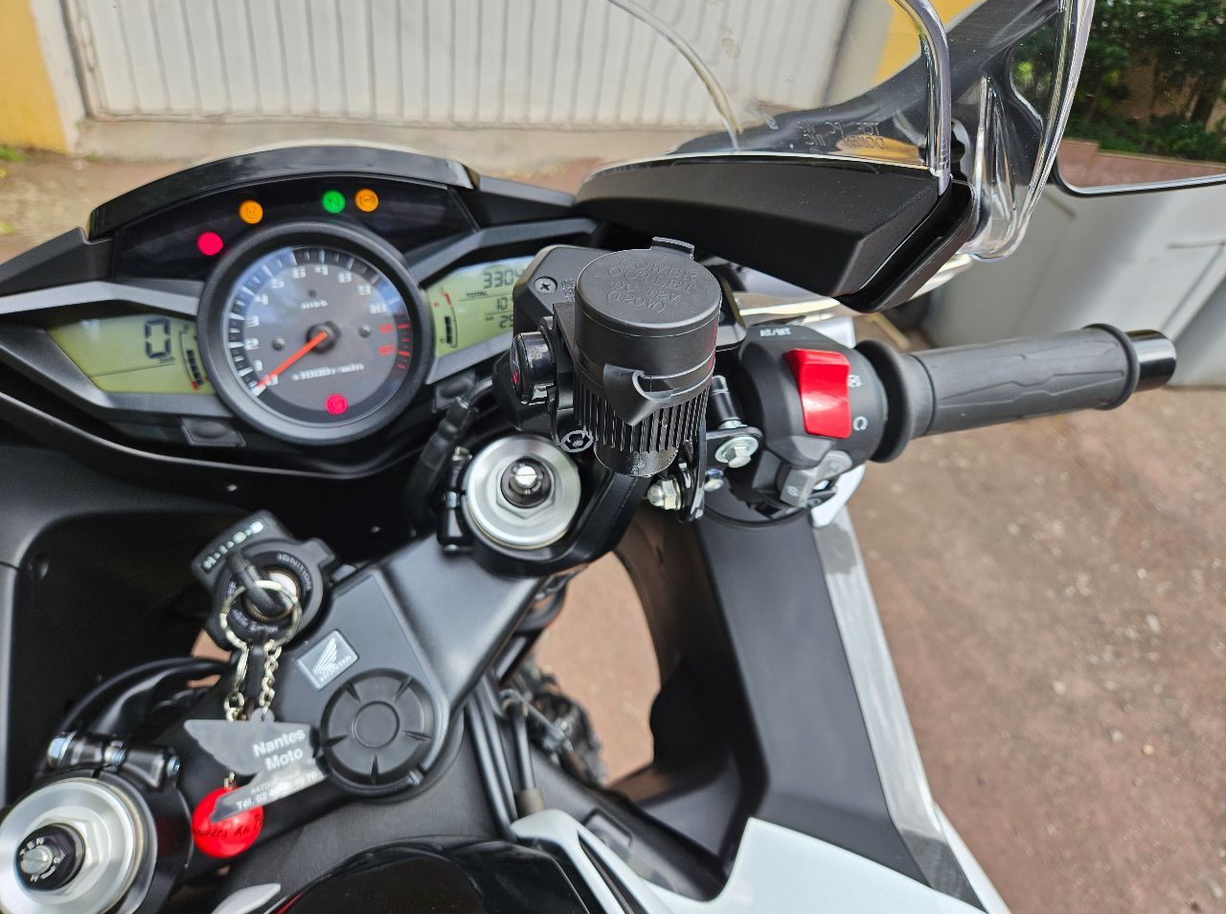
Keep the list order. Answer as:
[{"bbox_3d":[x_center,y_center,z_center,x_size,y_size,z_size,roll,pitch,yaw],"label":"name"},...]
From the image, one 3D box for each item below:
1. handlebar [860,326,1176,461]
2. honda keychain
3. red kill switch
[{"bbox_3d":[0.180,-0.035,0.362,0.154,0.051,0.051,-9,0,-16],"label":"handlebar"},{"bbox_3d":[-0.135,0.098,0.307,0.052,0.103,0.030,4,-4,-1],"label":"honda keychain"},{"bbox_3d":[0.078,-0.024,0.308,0.019,0.033,0.014,-6,10,-15],"label":"red kill switch"}]

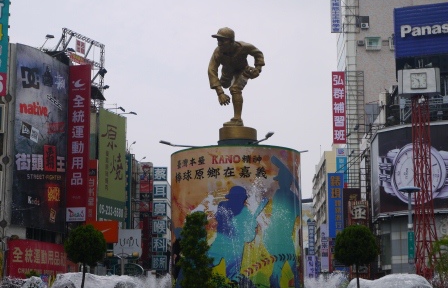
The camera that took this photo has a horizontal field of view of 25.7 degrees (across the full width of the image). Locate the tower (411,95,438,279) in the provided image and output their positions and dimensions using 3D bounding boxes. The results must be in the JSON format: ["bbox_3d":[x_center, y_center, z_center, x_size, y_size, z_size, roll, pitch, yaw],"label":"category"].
[{"bbox_3d":[9.845,2.974,48.099,1.150,10.800,1.150,-2,-9,12],"label":"tower"}]

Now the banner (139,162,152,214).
[{"bbox_3d":[-6.371,3.572,80.376,1.057,4.104,0.300,-1,-9,5],"label":"banner"}]

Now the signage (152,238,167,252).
[{"bbox_3d":[-5.728,9.022,87.639,1.204,1.215,0.300,-1,-9,4],"label":"signage"}]

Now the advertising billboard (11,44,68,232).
[{"bbox_3d":[-11.145,-0.303,60.229,0.550,10.800,5.500,-3,-9,22],"label":"advertising billboard"}]

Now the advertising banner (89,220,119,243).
[{"bbox_3d":[-8.108,5.912,65.859,2.103,1.458,0.300,-2,-9,12],"label":"advertising banner"}]

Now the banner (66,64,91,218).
[{"bbox_3d":[-9.025,-0.103,61.211,1.353,9.725,0.350,-3,-9,22],"label":"banner"}]

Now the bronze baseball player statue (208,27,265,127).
[{"bbox_3d":[0.390,-1.995,29.636,1.300,2.750,1.600,-7,-11,37],"label":"bronze baseball player statue"}]

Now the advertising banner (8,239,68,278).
[{"bbox_3d":[-11.472,7.263,61.102,0.250,2.315,7.533,-2,-9,16],"label":"advertising banner"}]

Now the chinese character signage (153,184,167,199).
[{"bbox_3d":[-5.721,4.295,88.358,1.214,1.223,0.300,-1,-9,4],"label":"chinese character signage"}]

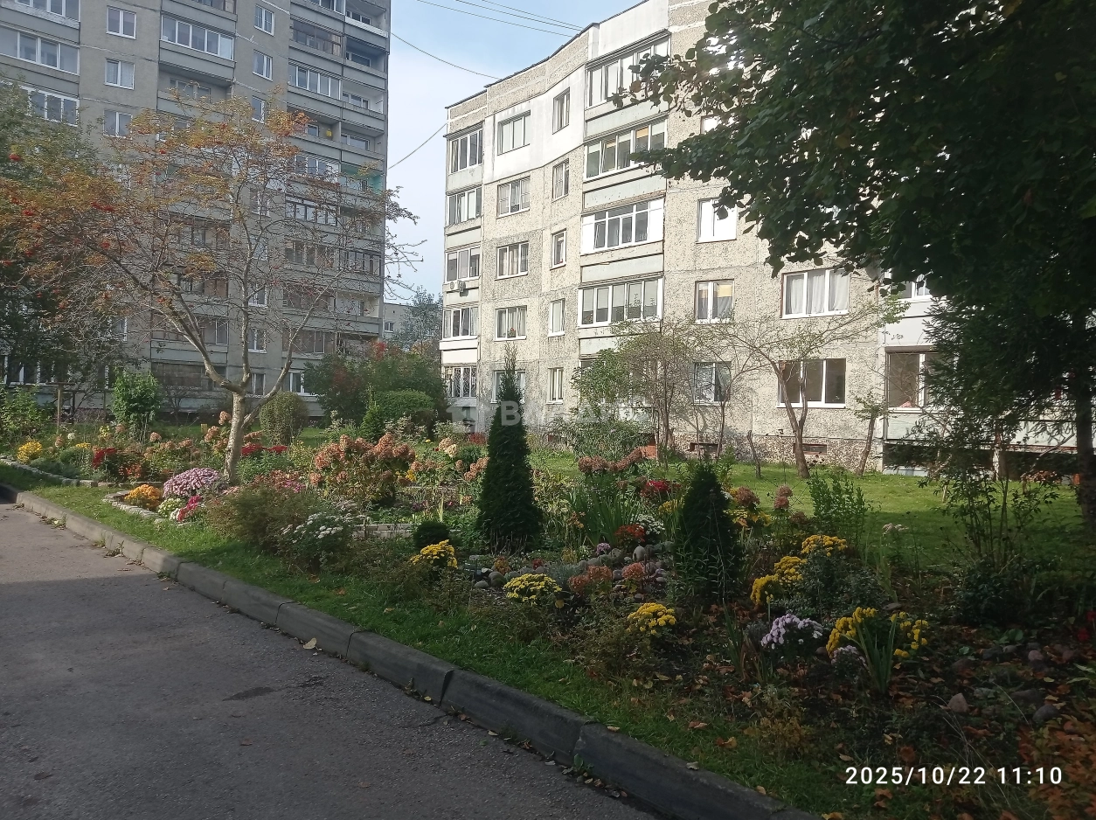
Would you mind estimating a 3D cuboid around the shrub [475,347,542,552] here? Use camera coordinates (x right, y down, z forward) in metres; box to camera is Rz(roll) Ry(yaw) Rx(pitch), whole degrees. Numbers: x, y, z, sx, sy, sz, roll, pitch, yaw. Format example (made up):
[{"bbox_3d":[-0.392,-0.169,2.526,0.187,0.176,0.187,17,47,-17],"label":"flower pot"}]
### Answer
[{"bbox_3d":[-0.379,0.363,8.450,0.640,1.950,0.640,2,0,0],"label":"shrub"}]

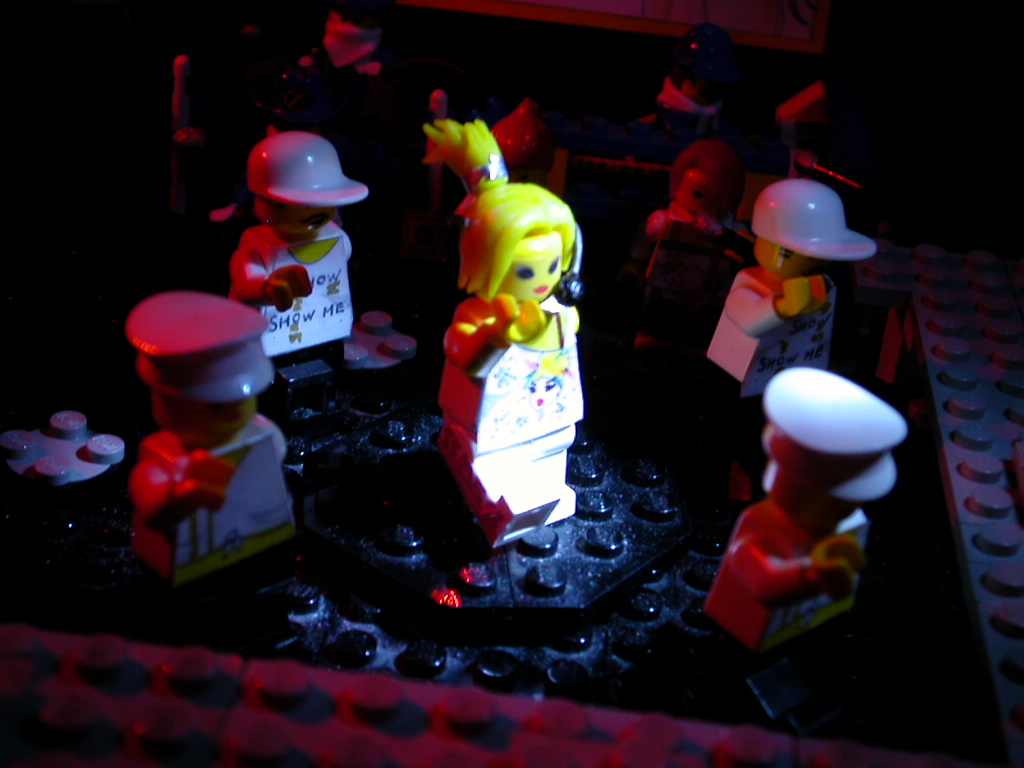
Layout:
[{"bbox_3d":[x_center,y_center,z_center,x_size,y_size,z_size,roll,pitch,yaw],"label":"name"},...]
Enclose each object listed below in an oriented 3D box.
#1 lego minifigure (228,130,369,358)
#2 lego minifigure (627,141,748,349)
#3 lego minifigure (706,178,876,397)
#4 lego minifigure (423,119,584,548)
[{"bbox_3d":[-0.028,-0.012,0.229,0.023,0.042,0.020,-18,36,-37],"label":"lego minifigure"},{"bbox_3d":[0.028,-0.021,0.265,0.024,0.035,0.015,13,29,14],"label":"lego minifigure"},{"bbox_3d":[0.037,-0.007,0.230,0.023,0.042,0.020,-15,35,-33],"label":"lego minifigure"},{"bbox_3d":[-0.002,-0.006,0.204,0.024,0.048,0.031,-17,36,-36],"label":"lego minifigure"}]

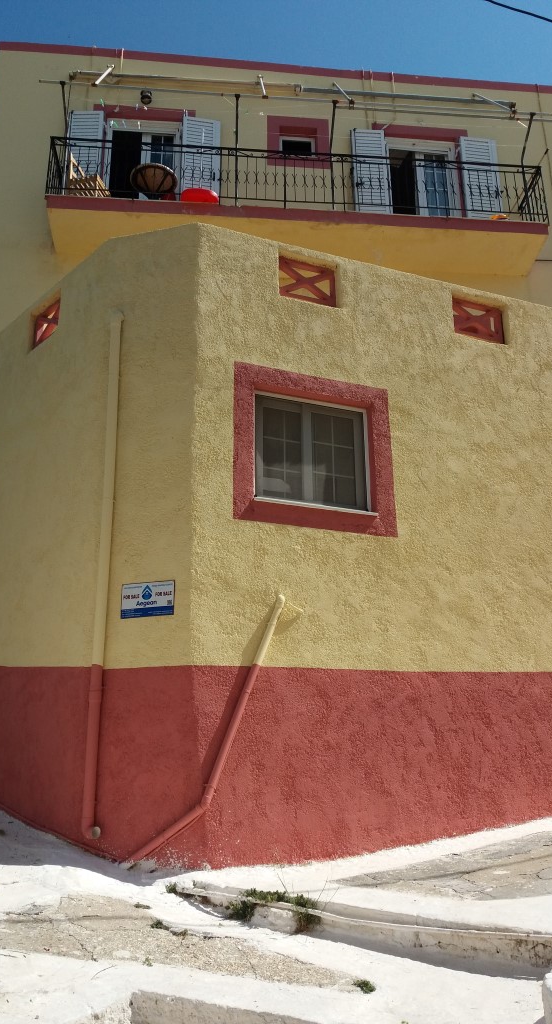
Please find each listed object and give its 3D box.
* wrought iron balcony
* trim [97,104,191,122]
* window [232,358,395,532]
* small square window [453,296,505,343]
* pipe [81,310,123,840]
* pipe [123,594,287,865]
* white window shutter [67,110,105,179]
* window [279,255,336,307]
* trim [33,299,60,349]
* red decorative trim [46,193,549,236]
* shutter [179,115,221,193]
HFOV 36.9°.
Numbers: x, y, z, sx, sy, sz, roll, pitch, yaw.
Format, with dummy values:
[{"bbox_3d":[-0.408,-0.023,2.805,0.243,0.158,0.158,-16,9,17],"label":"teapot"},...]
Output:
[{"bbox_3d":[0.324,-4.238,11.400,6.608,0.937,0.910,1,-19,-6],"label":"wrought iron balcony"},{"bbox_3d":[-1.912,-5.843,12.146,1.473,0.224,0.070,1,-19,-6],"label":"trim"},{"bbox_3d":[0.340,-0.528,7.338,1.548,1.447,0.130,7,-20,-22],"label":"window"},{"bbox_3d":[2.082,-1.970,8.681,0.660,0.480,0.100,7,-20,-22],"label":"small square window"},{"bbox_3d":[-1.330,0.275,6.504,0.130,4.247,0.130,-12,-22,29],"label":"pipe"},{"bbox_3d":[-0.498,1.564,6.200,1.170,1.990,0.190,3,-19,-11],"label":"pipe"},{"bbox_3d":[-2.733,-4.765,11.670,0.527,2.180,0.045,-1,-19,-1],"label":"white window shutter"},{"bbox_3d":[0.275,-2.160,7.939,0.620,0.460,0.100,7,-20,-22],"label":"window"},{"bbox_3d":[-2.277,-1.925,8.466,0.080,0.440,0.570,16,-25,-41],"label":"trim"},{"bbox_3d":[0.381,-3.811,10.776,6.546,0.190,0.120,1,-19,-6],"label":"red decorative trim"},{"bbox_3d":[-1.073,-4.734,11.841,0.558,2.180,0.045,2,-19,-10],"label":"shutter"}]

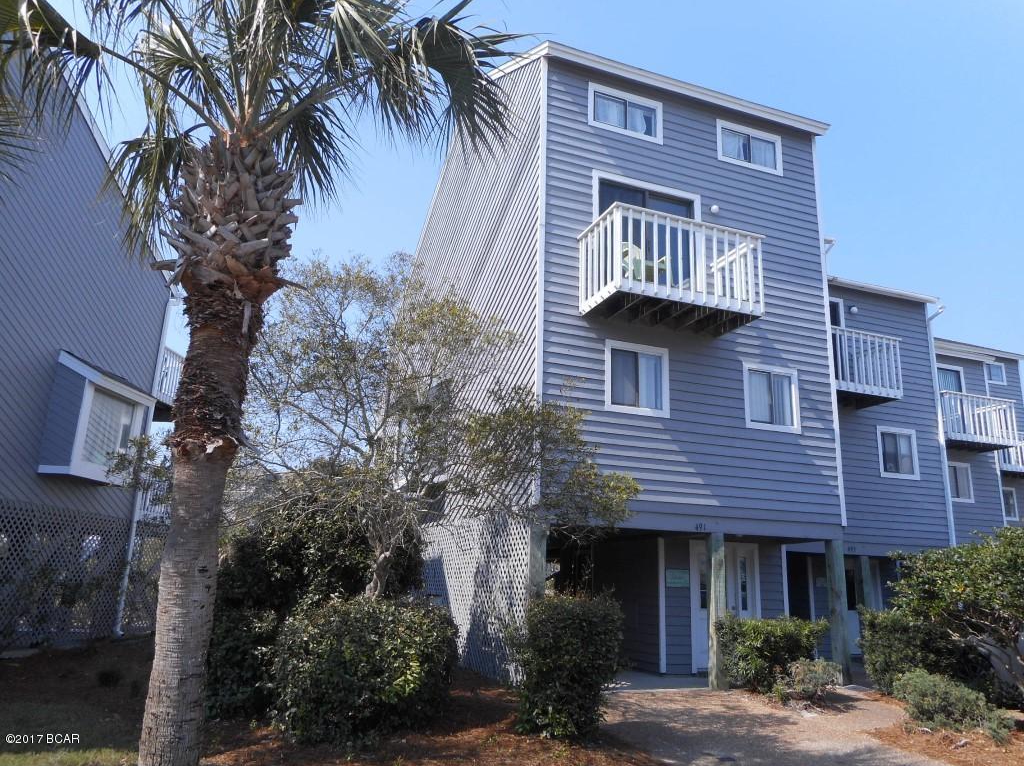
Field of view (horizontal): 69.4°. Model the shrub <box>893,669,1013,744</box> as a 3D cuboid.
[{"bbox_3d":[4.823,3.510,8.243,1.000,0.620,1.350,7,-15,-21],"label":"shrub"}]

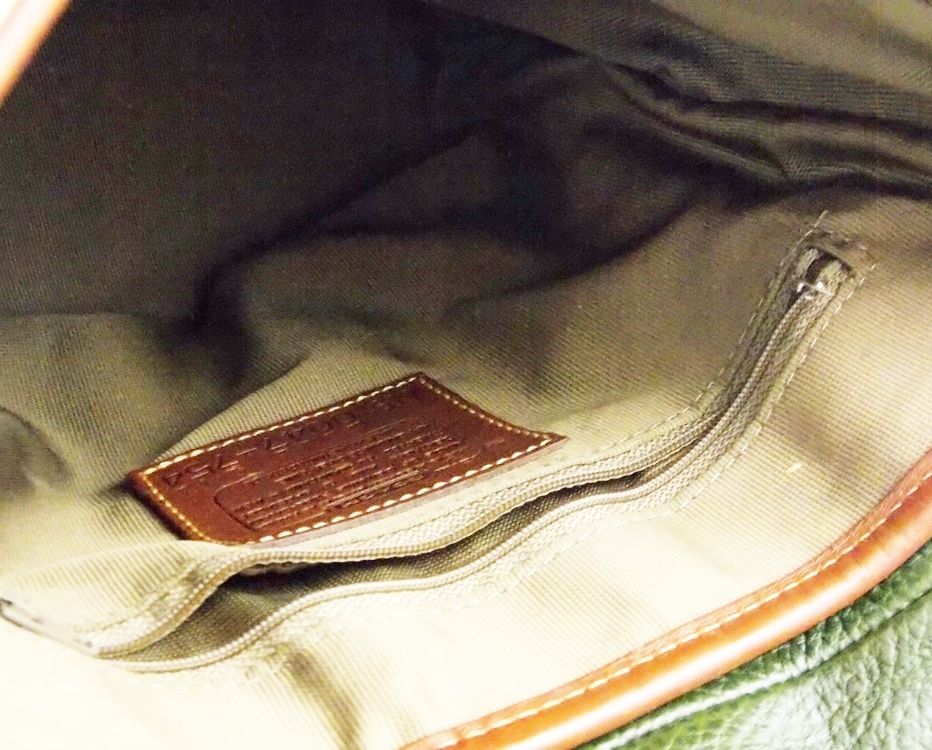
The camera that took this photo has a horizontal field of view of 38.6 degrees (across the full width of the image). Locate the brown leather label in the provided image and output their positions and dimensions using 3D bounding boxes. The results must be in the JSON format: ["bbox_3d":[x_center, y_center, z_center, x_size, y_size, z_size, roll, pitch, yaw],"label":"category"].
[{"bbox_3d":[-0.027,0.019,0.288,0.080,0.006,0.056,-18,25,-29],"label":"brown leather label"}]

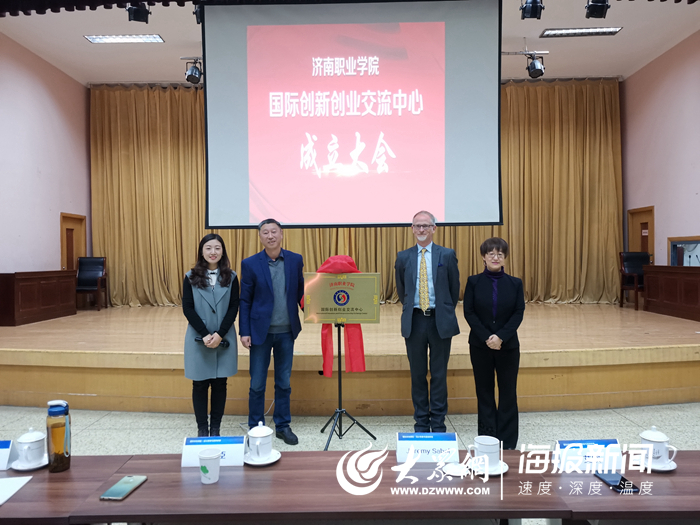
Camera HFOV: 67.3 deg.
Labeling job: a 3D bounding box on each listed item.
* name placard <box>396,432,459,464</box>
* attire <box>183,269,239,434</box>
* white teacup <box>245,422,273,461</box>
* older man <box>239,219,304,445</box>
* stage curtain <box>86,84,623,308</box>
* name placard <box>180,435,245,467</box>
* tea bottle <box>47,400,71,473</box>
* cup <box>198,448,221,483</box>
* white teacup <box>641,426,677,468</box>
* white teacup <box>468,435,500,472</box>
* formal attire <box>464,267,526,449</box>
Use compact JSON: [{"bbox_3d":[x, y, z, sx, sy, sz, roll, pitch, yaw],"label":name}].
[{"bbox_3d":[0.273,0.641,1.851,0.212,0.096,0.075,-1,1,3],"label":"name placard"},{"bbox_3d":[-1.110,0.723,4.200,0.440,1.350,0.300,-1,1,-9],"label":"attire"},{"bbox_3d":[-0.318,0.625,1.851,0.090,0.130,0.112,-1,1,7],"label":"white teacup"},{"bbox_3d":[-0.622,0.536,4.190,0.500,1.765,0.320,-1,1,-7],"label":"older man"},{"bbox_3d":[0.115,-1.297,10.100,10.150,4.280,0.300,-1,1,1],"label":"stage curtain"},{"bbox_3d":[-0.471,0.655,1.845,0.212,0.088,0.085,-1,1,-1],"label":"name placard"},{"bbox_3d":[-0.993,0.588,1.788,0.075,0.237,0.075,-1,1,-17],"label":"tea bottle"},{"bbox_3d":[-0.448,0.655,1.680,0.071,0.091,0.071,-1,1,0],"label":"cup"},{"bbox_3d":[1.028,0.612,1.749,0.114,0.130,0.087,0,1,32],"label":"white teacup"},{"bbox_3d":[0.442,0.633,1.728,0.110,0.100,0.083,-1,1,-32],"label":"white teacup"},{"bbox_3d":[1.069,0.709,3.938,0.480,1.360,0.300,0,1,12],"label":"formal attire"}]

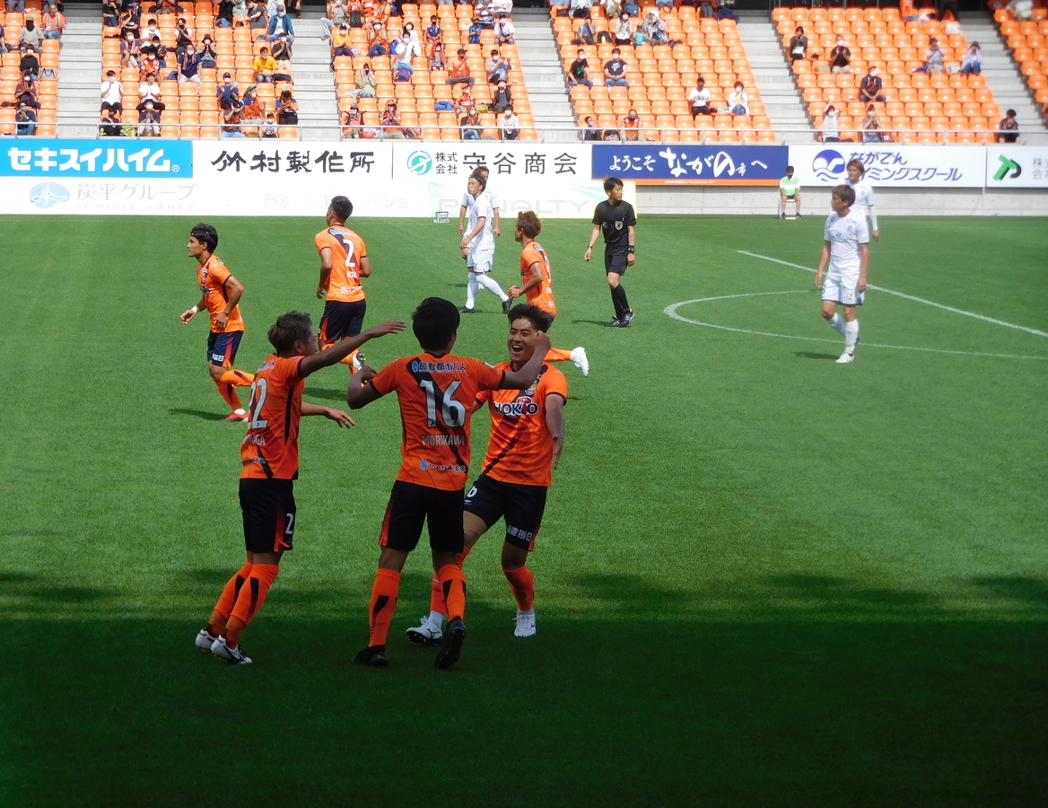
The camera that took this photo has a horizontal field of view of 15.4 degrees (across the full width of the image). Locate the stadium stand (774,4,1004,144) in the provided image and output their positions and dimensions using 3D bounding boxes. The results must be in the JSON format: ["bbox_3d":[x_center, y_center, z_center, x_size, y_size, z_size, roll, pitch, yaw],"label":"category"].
[{"bbox_3d":[8.718,-7.628,91.640,4.650,3.600,7.900,0,5,-5],"label":"stadium stand"}]

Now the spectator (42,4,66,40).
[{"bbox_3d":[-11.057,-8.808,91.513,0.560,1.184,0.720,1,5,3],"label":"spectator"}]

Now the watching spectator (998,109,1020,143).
[{"bbox_3d":[11.045,-6.087,88.658,0.500,1.262,0.700,1,5,9],"label":"watching spectator"}]

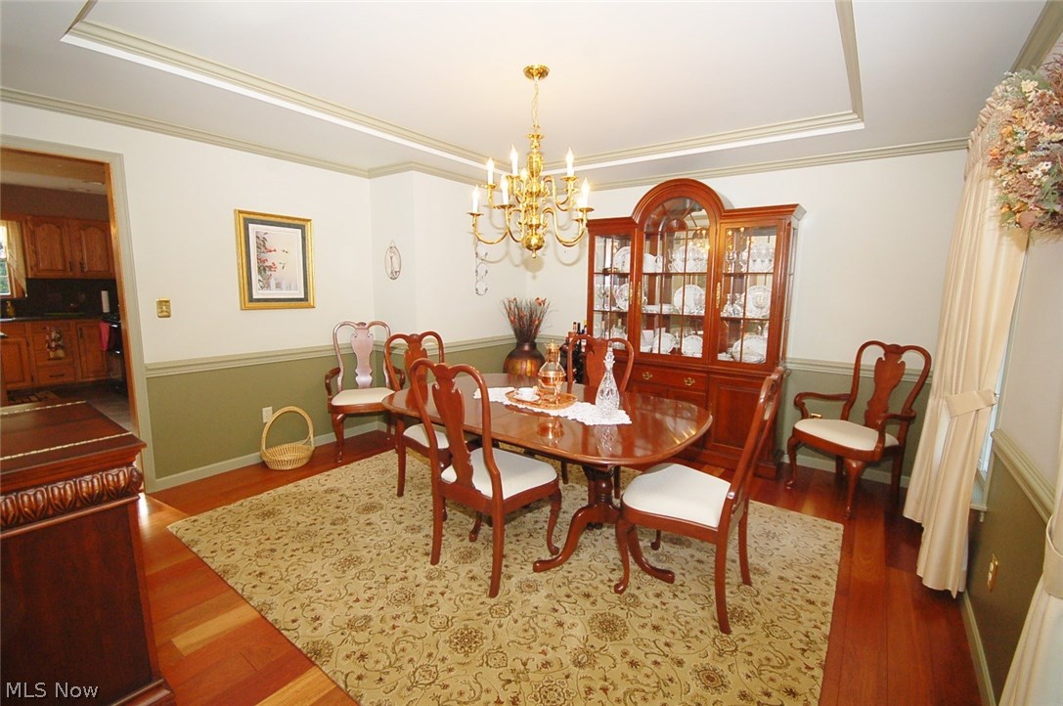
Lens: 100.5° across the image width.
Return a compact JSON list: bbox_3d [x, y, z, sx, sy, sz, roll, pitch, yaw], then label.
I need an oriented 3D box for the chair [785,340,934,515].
[{"bbox_3d":[2.150,0.468,2.937,0.590,1.060,0.610,-1,10,-18],"label":"chair"}]

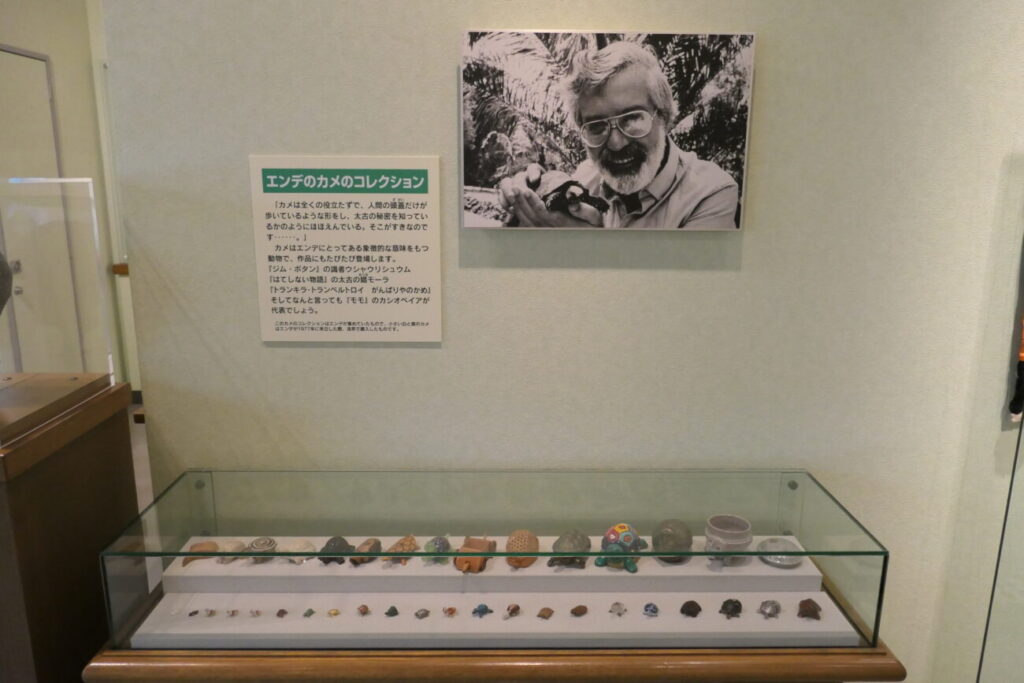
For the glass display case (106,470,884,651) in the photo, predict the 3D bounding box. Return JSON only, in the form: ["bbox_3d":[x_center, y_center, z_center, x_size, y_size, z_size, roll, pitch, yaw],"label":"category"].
[{"bbox_3d":[-0.024,0.357,1.210,1.163,0.160,0.298,0,12,-1],"label":"glass display case"}]

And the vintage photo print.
[{"bbox_3d":[0.156,-0.349,1.200,0.477,0.318,0.027,0,12,-1],"label":"vintage photo print"}]

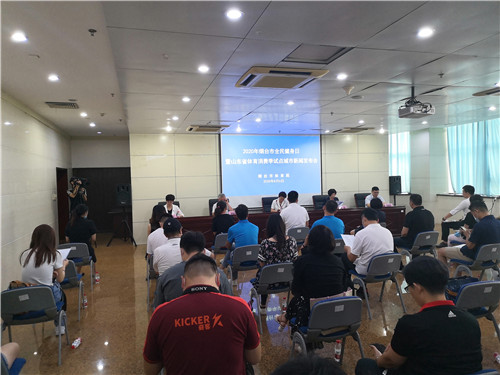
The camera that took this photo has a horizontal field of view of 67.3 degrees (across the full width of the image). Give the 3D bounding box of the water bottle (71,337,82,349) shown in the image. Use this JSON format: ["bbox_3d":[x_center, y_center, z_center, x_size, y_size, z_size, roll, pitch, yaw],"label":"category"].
[{"bbox_3d":[-1.779,1.599,3.864,0.064,0.064,0.205,-2,2,-3],"label":"water bottle"}]

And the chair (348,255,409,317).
[{"bbox_3d":[1.554,1.141,4.609,0.530,0.740,0.540,-2,1,-20],"label":"chair"}]

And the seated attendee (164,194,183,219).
[{"bbox_3d":[-1.891,0.832,9.183,0.550,1.320,0.750,-2,1,-16],"label":"seated attendee"}]

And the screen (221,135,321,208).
[{"bbox_3d":[0.668,-0.491,10.692,3.040,2.050,0.050,-2,2,-16],"label":"screen"}]

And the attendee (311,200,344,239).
[{"bbox_3d":[1.177,0.849,5.932,0.540,1.280,0.800,-2,1,-13],"label":"attendee"}]

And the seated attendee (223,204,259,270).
[{"bbox_3d":[-0.141,0.891,5.540,0.500,1.295,0.780,-2,1,-16],"label":"seated attendee"}]

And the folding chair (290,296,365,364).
[{"bbox_3d":[0.607,1.203,3.019,0.520,0.740,0.520,-2,1,-18],"label":"folding chair"}]

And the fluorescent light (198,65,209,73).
[{"bbox_3d":[-0.503,-1.293,4.094,0.130,0.060,0.130,-2,1,-16],"label":"fluorescent light"}]

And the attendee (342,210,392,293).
[{"bbox_3d":[1.466,0.879,4.772,0.560,1.260,0.800,-2,1,-19],"label":"attendee"}]

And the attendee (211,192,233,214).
[{"bbox_3d":[-0.696,0.803,9.534,0.550,1.300,0.750,-2,1,-18],"label":"attendee"}]

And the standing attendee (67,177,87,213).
[{"bbox_3d":[-4.640,0.652,10.153,0.500,1.780,0.600,0,2,44],"label":"standing attendee"}]

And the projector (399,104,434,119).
[{"bbox_3d":[2.414,-1.095,5.434,0.385,0.110,0.295,-2,1,-16],"label":"projector"}]

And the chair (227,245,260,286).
[{"bbox_3d":[-0.033,1.166,5.538,0.540,0.730,0.560,-2,2,-16],"label":"chair"}]

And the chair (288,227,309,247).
[{"bbox_3d":[0.842,1.100,7.101,0.520,0.740,0.520,-2,1,-12],"label":"chair"}]

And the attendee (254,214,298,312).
[{"bbox_3d":[0.287,0.920,4.491,0.470,1.260,0.720,-2,2,-16],"label":"attendee"}]

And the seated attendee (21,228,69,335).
[{"bbox_3d":[-2.071,0.992,3.908,0.460,1.260,0.800,-2,1,-14],"label":"seated attendee"}]

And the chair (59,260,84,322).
[{"bbox_3d":[-2.399,1.258,4.725,0.540,0.730,0.560,-2,2,-16],"label":"chair"}]

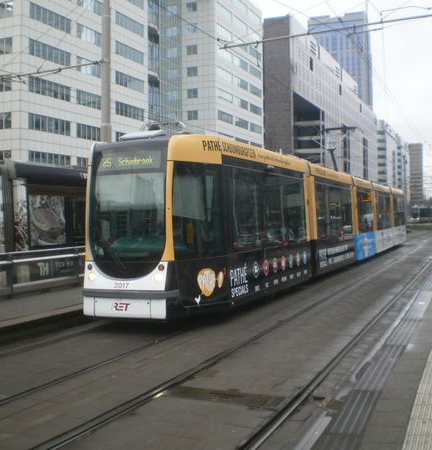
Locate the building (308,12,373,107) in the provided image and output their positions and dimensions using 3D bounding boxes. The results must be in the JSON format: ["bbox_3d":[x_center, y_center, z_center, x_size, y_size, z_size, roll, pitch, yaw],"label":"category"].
[{"bbox_3d":[84.740,-71.182,418.365,39.000,130.000,26.000,0,1,23],"label":"building"}]

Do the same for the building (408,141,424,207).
[{"bbox_3d":[165.798,-38.021,521.593,15.000,59.000,20.000,0,1,23],"label":"building"}]

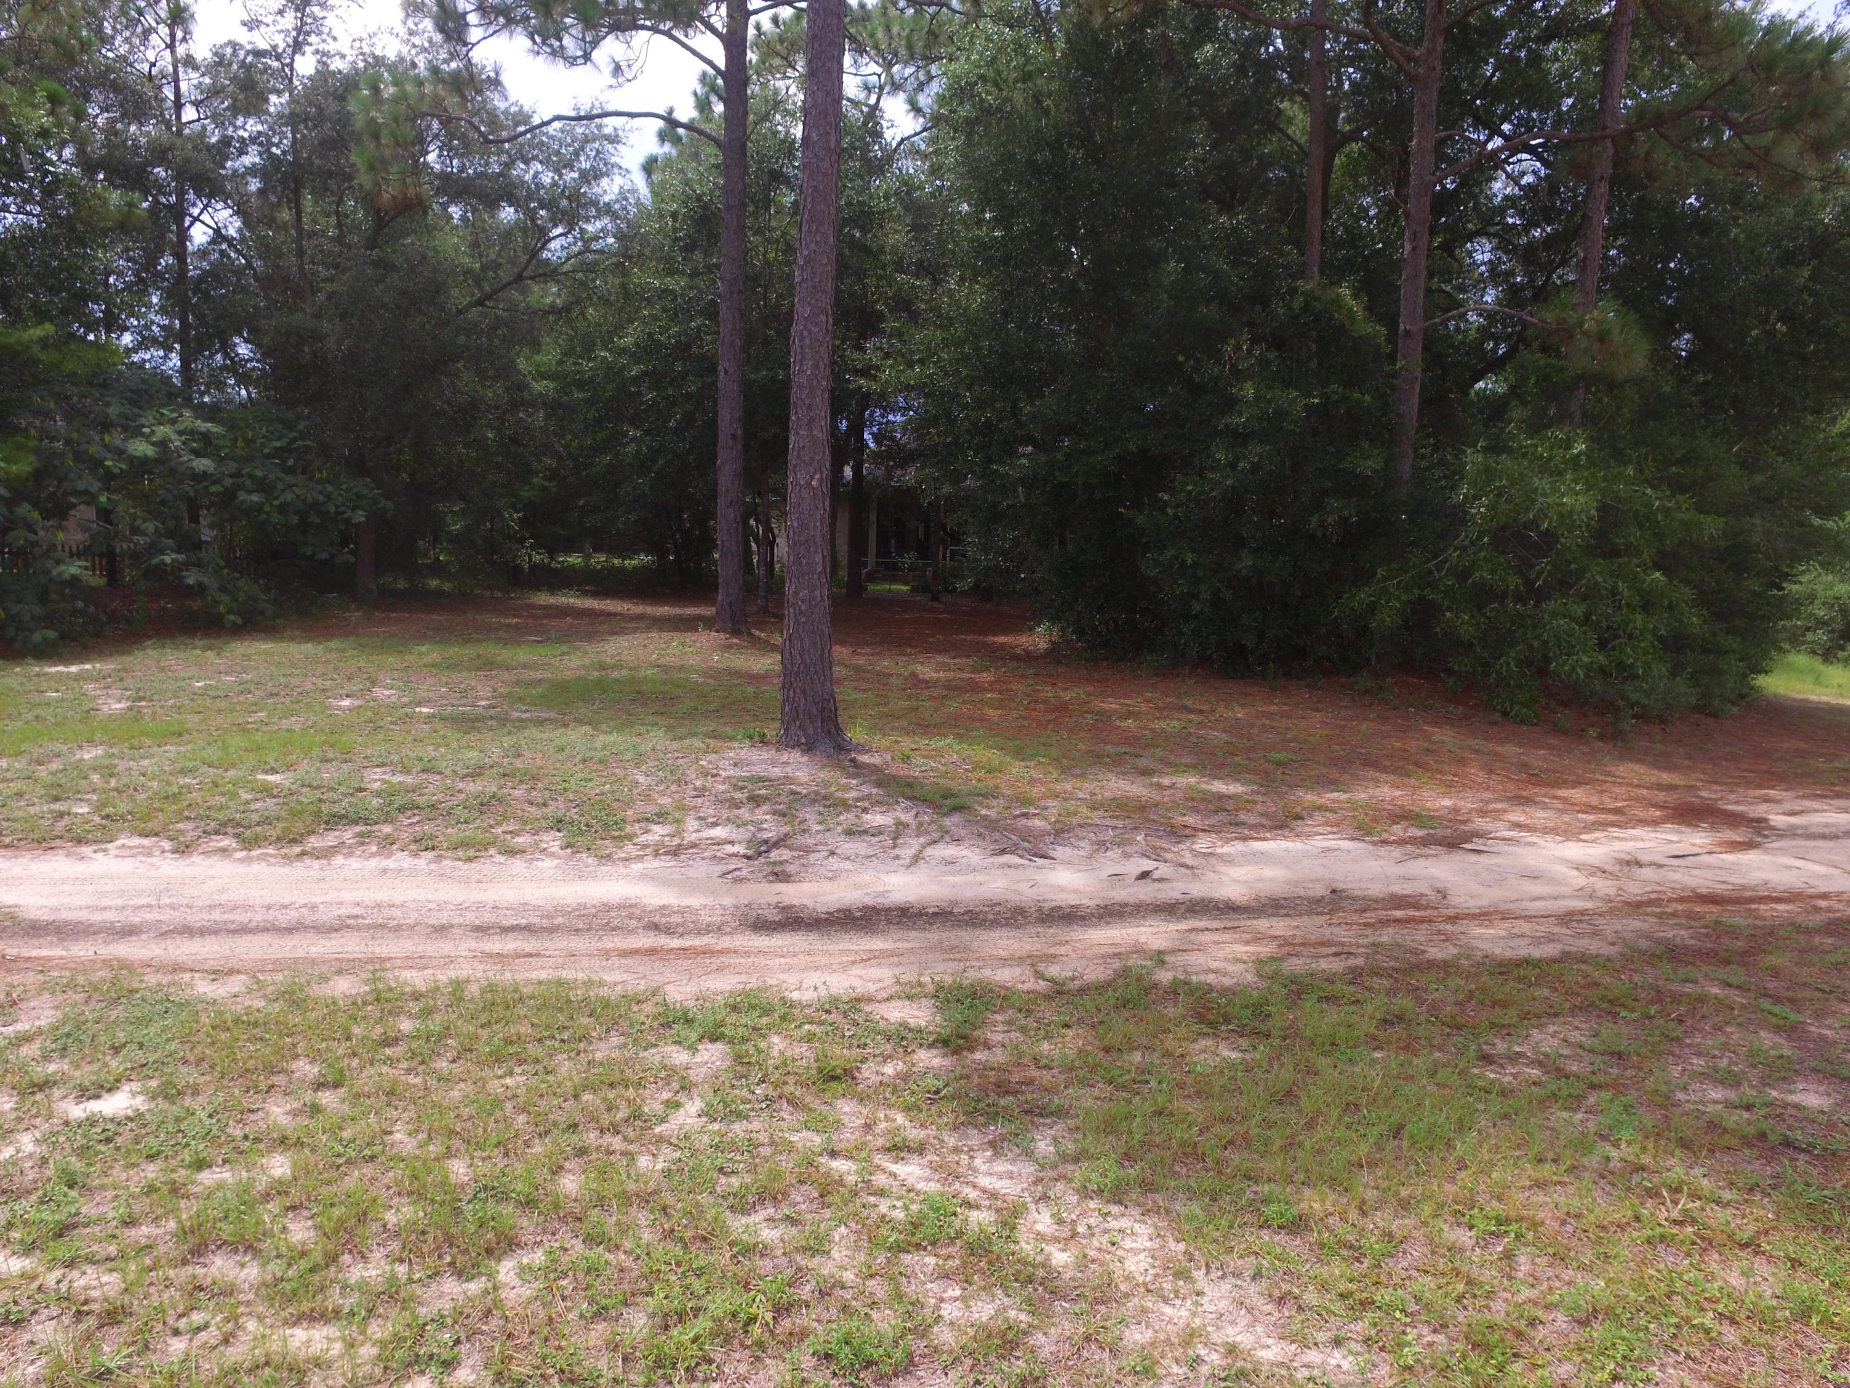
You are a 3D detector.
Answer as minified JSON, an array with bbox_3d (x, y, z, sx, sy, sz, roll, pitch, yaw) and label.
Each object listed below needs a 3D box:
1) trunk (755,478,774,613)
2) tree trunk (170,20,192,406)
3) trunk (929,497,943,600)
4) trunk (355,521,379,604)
[{"bbox_3d":[-3.674,-3.383,24.346,0.320,3.080,0.320,1,9,0],"label":"trunk"},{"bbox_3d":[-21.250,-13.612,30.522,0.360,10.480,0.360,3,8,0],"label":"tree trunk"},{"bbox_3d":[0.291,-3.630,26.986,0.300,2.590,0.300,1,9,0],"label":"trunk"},{"bbox_3d":[-13.977,-3.290,26.635,0.510,2.000,0.510,1,9,0],"label":"trunk"}]

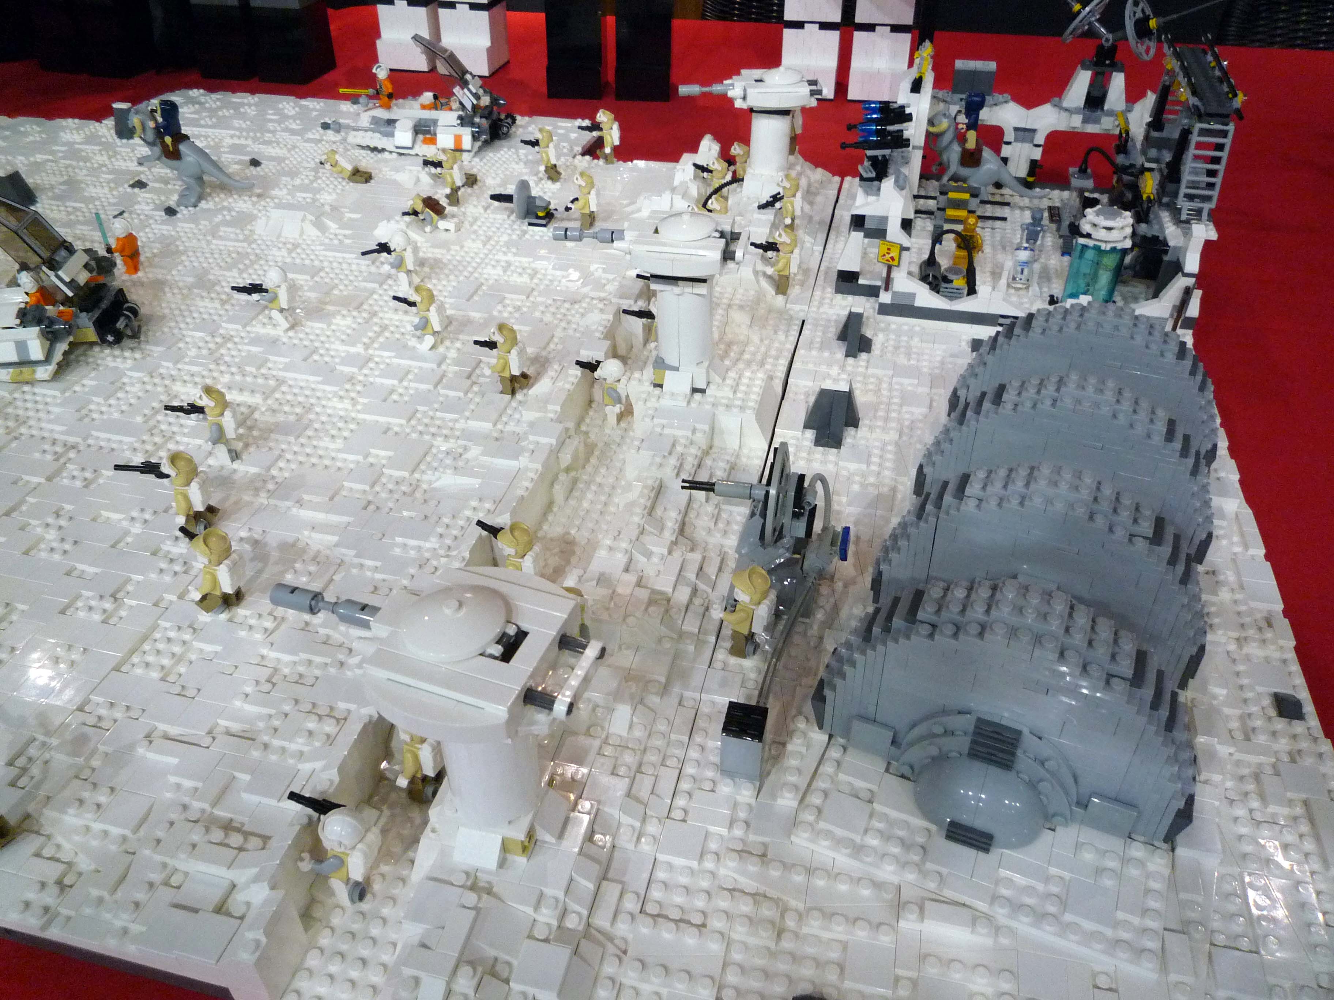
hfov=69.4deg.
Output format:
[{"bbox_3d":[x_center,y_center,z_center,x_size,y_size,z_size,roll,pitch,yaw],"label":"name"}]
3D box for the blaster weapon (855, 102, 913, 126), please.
[{"bbox_3d":[0.179,-0.322,0.802,0.050,0.017,0.014,3,36,5],"label":"blaster weapon"}]

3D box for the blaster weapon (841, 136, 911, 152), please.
[{"bbox_3d":[0.177,-0.302,0.817,0.059,0.012,0.008,3,36,5],"label":"blaster weapon"}]

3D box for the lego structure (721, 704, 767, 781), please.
[{"bbox_3d":[0.031,0.096,0.384,0.016,0.022,0.017,8,37,11],"label":"lego structure"}]

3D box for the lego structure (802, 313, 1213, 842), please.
[{"bbox_3d":[0.180,0.007,0.447,0.142,0.085,0.314,16,39,21],"label":"lego structure"}]

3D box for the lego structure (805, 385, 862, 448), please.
[{"bbox_3d":[0.099,-0.054,0.574,0.032,0.032,0.035,8,37,11],"label":"lego structure"}]

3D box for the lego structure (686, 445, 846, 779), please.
[{"bbox_3d":[0.036,0.032,0.422,0.080,0.079,0.160,8,37,11],"label":"lego structure"}]

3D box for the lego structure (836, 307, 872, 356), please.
[{"bbox_3d":[0.130,-0.118,0.663,0.025,0.030,0.031,8,37,11],"label":"lego structure"}]

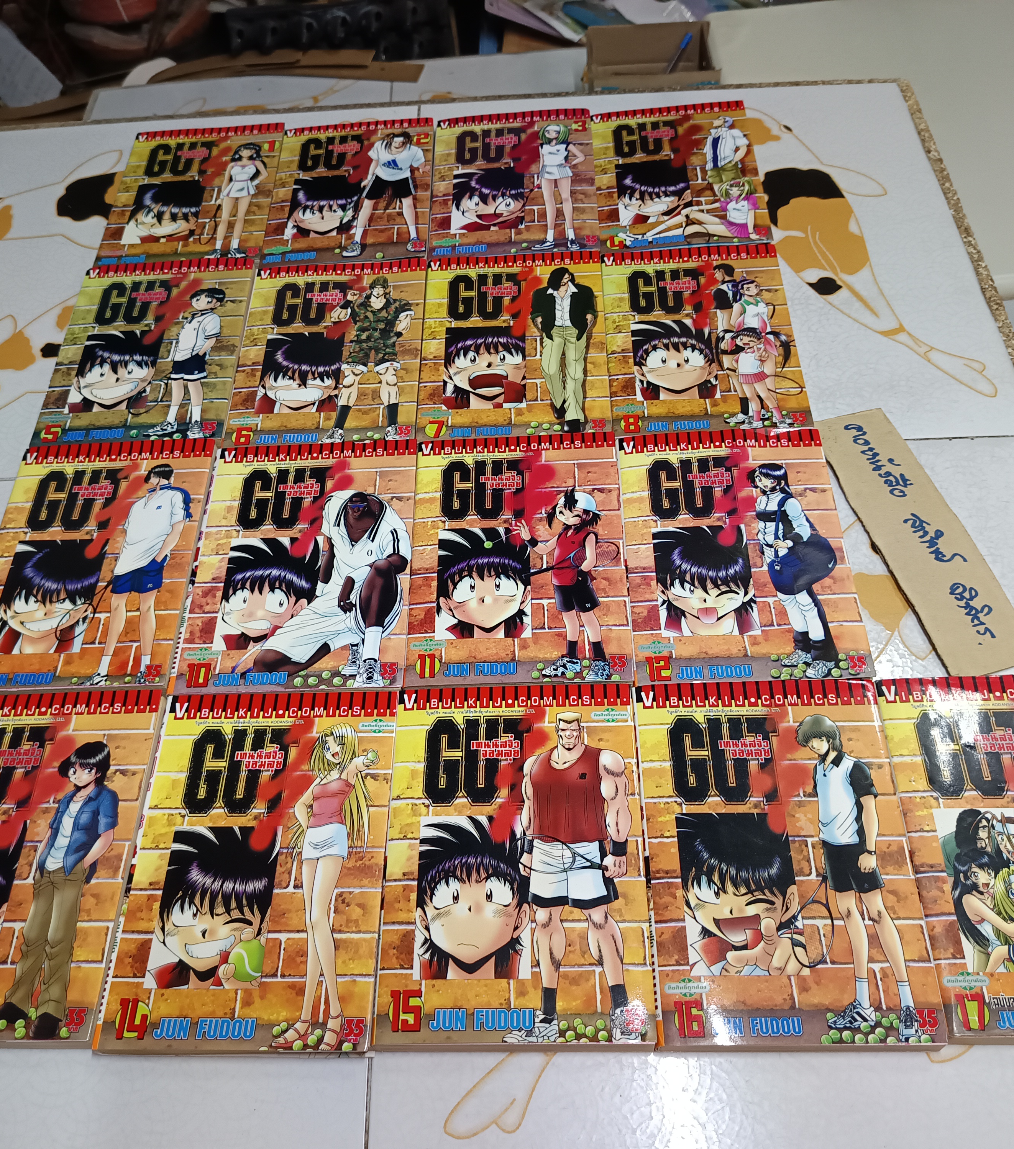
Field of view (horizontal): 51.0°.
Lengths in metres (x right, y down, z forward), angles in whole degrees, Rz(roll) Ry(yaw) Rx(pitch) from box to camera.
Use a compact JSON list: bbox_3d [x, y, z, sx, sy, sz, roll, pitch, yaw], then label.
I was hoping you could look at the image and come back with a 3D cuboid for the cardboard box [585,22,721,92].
[{"bbox_3d":[0.186,-0.647,1.367,0.157,0.059,0.116,-2,55,3],"label":"cardboard box"}]

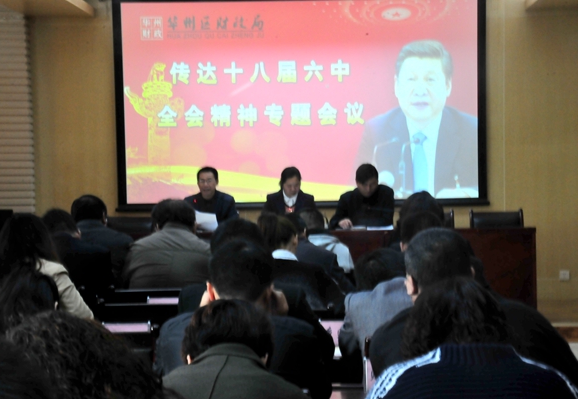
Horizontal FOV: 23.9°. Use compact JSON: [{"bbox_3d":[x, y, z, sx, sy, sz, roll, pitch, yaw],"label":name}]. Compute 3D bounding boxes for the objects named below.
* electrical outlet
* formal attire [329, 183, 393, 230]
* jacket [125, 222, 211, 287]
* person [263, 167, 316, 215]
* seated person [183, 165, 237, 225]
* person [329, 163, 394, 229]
[{"bbox_3d":[2.502,0.686,12.400,0.086,0.086,0.012,-1,2,0],"label":"electrical outlet"},{"bbox_3d":[0.617,0.174,11.300,0.550,0.600,0.450,-1,2,6],"label":"formal attire"},{"bbox_3d":[-0.514,0.405,6.350,0.530,0.600,0.460,-1,2,0],"label":"jacket"},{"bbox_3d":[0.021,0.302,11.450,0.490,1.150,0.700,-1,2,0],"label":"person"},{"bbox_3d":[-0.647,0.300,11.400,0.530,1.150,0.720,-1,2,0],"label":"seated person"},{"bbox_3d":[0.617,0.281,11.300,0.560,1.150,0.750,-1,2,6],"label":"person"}]

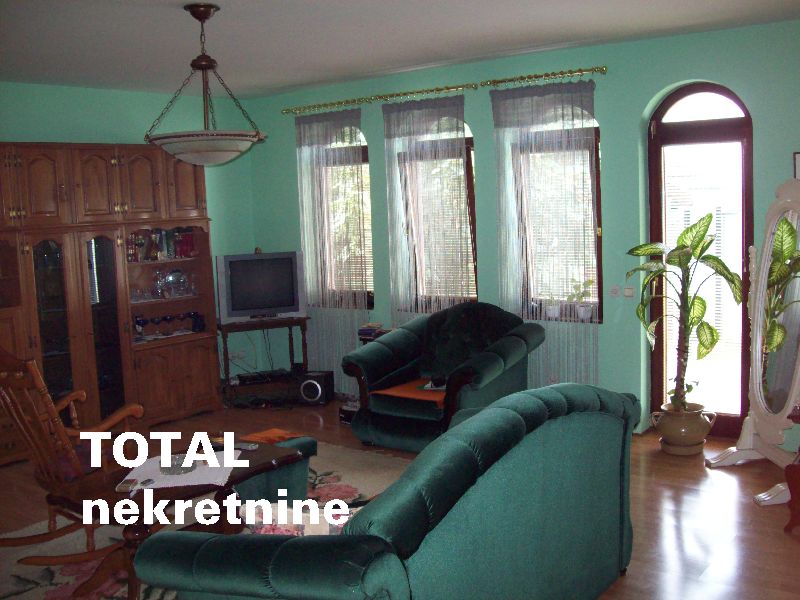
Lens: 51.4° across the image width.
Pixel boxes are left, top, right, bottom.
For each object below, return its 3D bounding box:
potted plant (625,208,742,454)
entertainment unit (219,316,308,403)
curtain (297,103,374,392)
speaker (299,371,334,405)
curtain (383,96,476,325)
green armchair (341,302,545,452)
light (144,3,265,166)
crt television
[{"bbox_3d":[1.754,0.207,5.155,0.690,1.480,0.640,3,9,37],"label":"potted plant"},{"bbox_3d":[-1.158,0.489,7.150,0.760,0.650,0.400,-4,8,-13],"label":"entertainment unit"},{"bbox_3d":[-0.548,-0.364,6.899,0.710,2.360,0.100,3,9,37],"label":"curtain"},{"bbox_3d":[-0.691,0.706,6.853,0.220,0.260,0.250,-1,8,10],"label":"speaker"},{"bbox_3d":[0.220,-0.321,6.319,0.760,2.360,0.100,3,9,37],"label":"curtain"},{"bbox_3d":[0.300,0.498,5.692,1.100,0.890,0.920,3,9,34],"label":"green armchair"},{"bbox_3d":[-0.901,-0.989,3.848,0.540,0.730,0.540,3,9,37],"label":"light"},{"bbox_3d":[-1.193,-0.126,7.115,0.700,0.565,0.460,-4,8,-13],"label":"crt television"}]

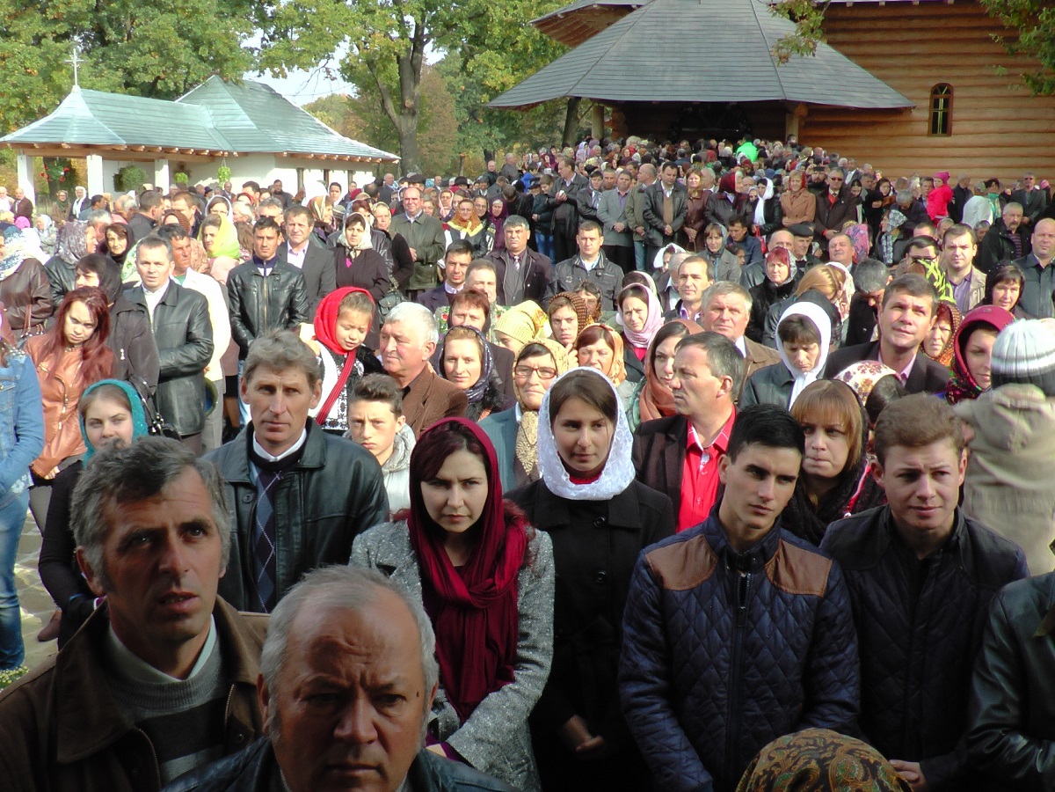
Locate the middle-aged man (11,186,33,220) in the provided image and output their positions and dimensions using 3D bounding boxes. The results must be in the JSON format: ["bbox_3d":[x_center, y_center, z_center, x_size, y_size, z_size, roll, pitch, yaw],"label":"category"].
[{"bbox_3d":[-9.019,-2.856,20.177,0.490,1.700,0.310,1,12,3],"label":"middle-aged man"}]

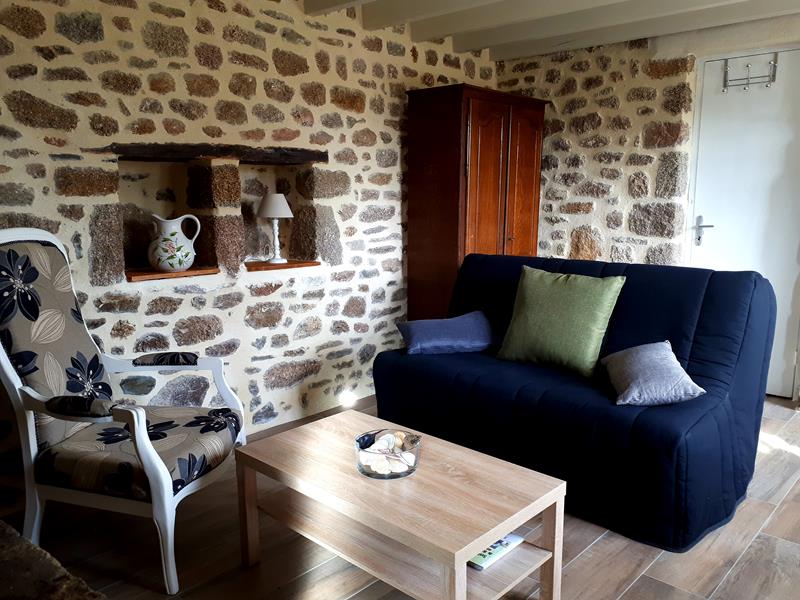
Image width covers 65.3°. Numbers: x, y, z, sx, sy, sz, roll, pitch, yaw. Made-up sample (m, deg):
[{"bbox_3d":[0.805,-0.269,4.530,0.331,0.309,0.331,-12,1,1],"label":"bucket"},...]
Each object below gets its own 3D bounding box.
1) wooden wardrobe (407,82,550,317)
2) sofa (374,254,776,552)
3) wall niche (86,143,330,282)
[{"bbox_3d":[0.520,-0.378,4.134,0.440,1.855,0.940,8,12,42],"label":"wooden wardrobe"},{"bbox_3d":[0.740,0.297,2.870,1.470,0.920,0.940,8,12,43],"label":"sofa"},{"bbox_3d":[-0.921,-0.448,3.133,0.320,0.615,1.250,8,12,42],"label":"wall niche"}]

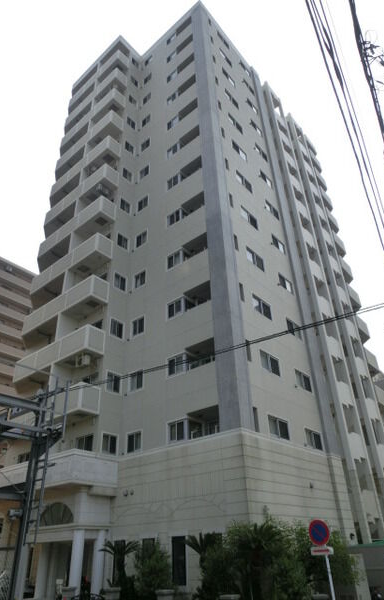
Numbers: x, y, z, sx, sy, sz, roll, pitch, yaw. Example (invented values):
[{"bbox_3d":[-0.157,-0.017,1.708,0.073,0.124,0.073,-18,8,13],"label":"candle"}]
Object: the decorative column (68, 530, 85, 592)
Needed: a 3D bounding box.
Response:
[{"bbox_3d":[-4.490,10.336,16.155,0.430,2.440,0.430,-26,-39,33],"label":"decorative column"}]

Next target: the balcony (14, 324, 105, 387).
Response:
[{"bbox_3d":[-7.125,3.163,22.035,6.444,1.246,1.167,-26,-40,32],"label":"balcony"}]

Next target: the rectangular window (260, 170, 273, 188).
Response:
[{"bbox_3d":[5.091,-8.248,28.481,0.120,0.900,1.450,-27,-40,33],"label":"rectangular window"}]

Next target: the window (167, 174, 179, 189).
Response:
[{"bbox_3d":[-1.111,-7.202,25.424,0.970,0.880,0.120,-26,-39,33],"label":"window"}]

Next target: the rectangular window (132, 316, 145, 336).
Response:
[{"bbox_3d":[-2.754,1.377,21.625,0.858,0.819,0.120,-26,-40,32],"label":"rectangular window"}]

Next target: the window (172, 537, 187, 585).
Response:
[{"bbox_3d":[-0.459,9.543,15.233,0.712,1.568,0.140,-26,-39,33],"label":"window"}]

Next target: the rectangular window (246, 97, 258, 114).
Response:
[{"bbox_3d":[4.789,-15.479,33.190,0.120,0.900,1.450,-27,-40,33],"label":"rectangular window"}]

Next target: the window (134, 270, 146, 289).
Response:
[{"bbox_3d":[-2.863,-1.098,22.858,0.900,0.950,0.120,-27,-40,33],"label":"window"}]

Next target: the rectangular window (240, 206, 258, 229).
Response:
[{"bbox_3d":[3.199,-4.607,23.316,0.120,0.900,1.600,-27,-40,33],"label":"rectangular window"}]

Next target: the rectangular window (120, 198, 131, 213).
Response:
[{"bbox_3d":[-4.242,-5.981,26.555,0.120,0.813,0.870,-26,-40,32],"label":"rectangular window"}]

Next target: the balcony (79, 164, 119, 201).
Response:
[{"bbox_3d":[-5.977,-7.485,27.125,2.420,1.340,1.150,-26,-39,33],"label":"balcony"}]

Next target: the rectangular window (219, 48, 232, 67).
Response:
[{"bbox_3d":[2.679,-18.922,32.667,0.120,0.880,1.500,-26,-39,33],"label":"rectangular window"}]

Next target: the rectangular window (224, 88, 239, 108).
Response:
[{"bbox_3d":[2.919,-14.579,30.239,0.140,0.784,1.600,-26,-39,33],"label":"rectangular window"}]

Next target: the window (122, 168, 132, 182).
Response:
[{"bbox_3d":[-4.327,-8.298,27.817,0.120,0.960,0.840,-26,-39,33],"label":"window"}]

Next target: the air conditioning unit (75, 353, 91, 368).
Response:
[{"bbox_3d":[-5.249,3.019,20.237,0.800,0.600,0.300,-26,-39,33],"label":"air conditioning unit"}]

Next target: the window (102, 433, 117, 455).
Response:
[{"bbox_3d":[-3.656,6.415,18.541,0.120,0.813,0.870,-26,-40,32],"label":"window"}]

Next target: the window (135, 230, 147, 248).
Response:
[{"bbox_3d":[-3.033,-3.655,25.391,0.968,0.896,0.140,-26,-39,33],"label":"window"}]

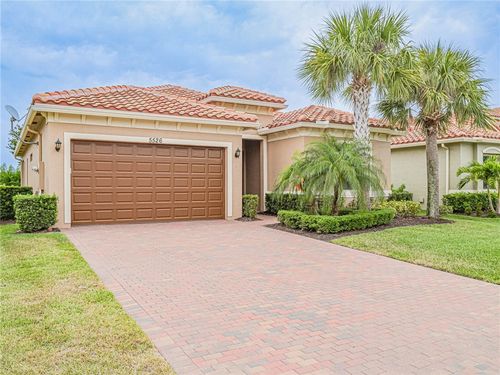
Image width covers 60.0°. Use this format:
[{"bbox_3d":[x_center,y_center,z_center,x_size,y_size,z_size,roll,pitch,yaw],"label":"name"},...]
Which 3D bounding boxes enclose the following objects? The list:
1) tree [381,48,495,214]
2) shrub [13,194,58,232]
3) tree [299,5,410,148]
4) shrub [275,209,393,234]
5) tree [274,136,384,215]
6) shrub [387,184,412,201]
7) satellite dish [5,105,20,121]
[{"bbox_3d":[7.168,-2.253,16.691,4.300,6.750,4.300,0,0,-29],"label":"tree"},{"bbox_3d":[-5.664,0.676,11.417,1.020,0.940,0.900,0,0,-29],"label":"shrub"},{"bbox_3d":[3.705,-2.470,14.791,3.900,7.200,3.900,0,0,-29],"label":"tree"},{"bbox_3d":[3.387,1.001,14.596,4.600,0.450,3.200,0,0,-29],"label":"shrub"},{"bbox_3d":[2.471,-0.169,13.300,3.200,2.650,3.200,0,0,0],"label":"tree"},{"bbox_3d":[5.969,0.490,17.302,0.950,1.100,0.900,0,0,-29],"label":"shrub"},{"bbox_3d":[-7.838,-2.475,14.300,0.500,0.520,0.600,0,0,0],"label":"satellite dish"}]

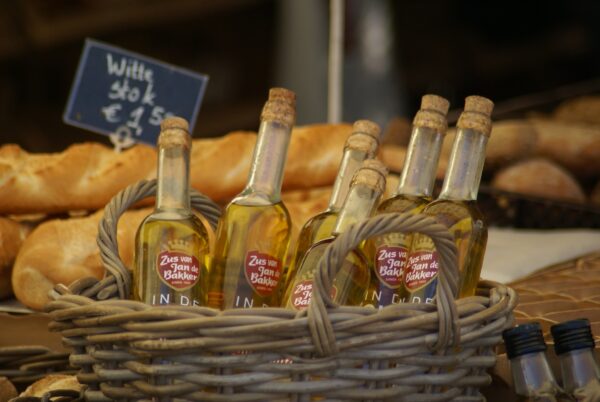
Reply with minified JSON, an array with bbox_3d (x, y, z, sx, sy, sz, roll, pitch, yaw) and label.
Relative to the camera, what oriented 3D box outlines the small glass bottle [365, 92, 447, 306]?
[{"bbox_3d":[0.086,0.020,5.000,0.060,0.220,0.060,11,-12,6],"label":"small glass bottle"}]

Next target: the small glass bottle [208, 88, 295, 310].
[{"bbox_3d":[-0.032,0.017,4.990,0.060,0.220,0.060,14,-13,-19],"label":"small glass bottle"}]

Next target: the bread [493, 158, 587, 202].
[{"bbox_3d":[0.232,-0.012,6.100,0.100,0.070,0.125,0,8,0],"label":"bread"}]

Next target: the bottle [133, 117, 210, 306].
[{"bbox_3d":[-0.103,0.040,4.970,0.060,0.220,0.060,4,-14,-10],"label":"bottle"}]

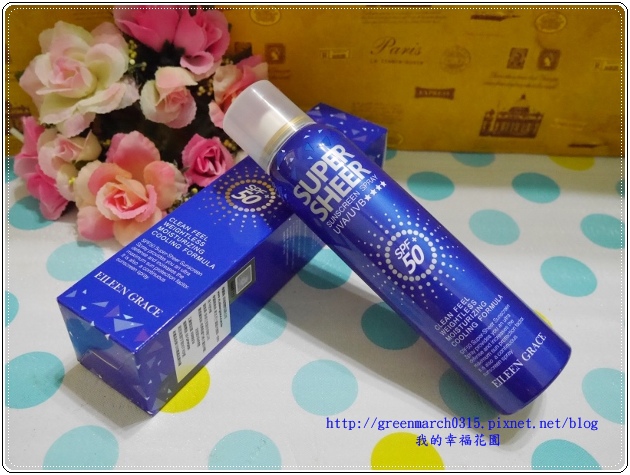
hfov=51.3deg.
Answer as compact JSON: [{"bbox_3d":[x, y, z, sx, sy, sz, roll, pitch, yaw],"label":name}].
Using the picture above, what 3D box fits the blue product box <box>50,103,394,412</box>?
[{"bbox_3d":[-0.036,-0.001,0.355,0.049,0.047,0.200,27,49,24],"label":"blue product box"}]

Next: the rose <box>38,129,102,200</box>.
[{"bbox_3d":[-0.140,-0.041,0.376,0.037,0.041,0.032,-4,0,-6],"label":"rose"}]

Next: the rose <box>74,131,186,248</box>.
[{"bbox_3d":[-0.102,-0.027,0.362,0.063,0.060,0.040,-10,8,-12],"label":"rose"}]

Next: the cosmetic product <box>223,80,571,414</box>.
[{"bbox_3d":[0.030,-0.004,0.312,0.199,0.044,0.044,44,89,8],"label":"cosmetic product"}]

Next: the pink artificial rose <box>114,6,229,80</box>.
[{"bbox_3d":[-0.078,-0.108,0.356,0.058,0.042,0.045,-16,88,-18],"label":"pink artificial rose"}]

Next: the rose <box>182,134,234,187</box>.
[{"bbox_3d":[-0.060,-0.043,0.372,0.031,0.031,0.028,-7,7,-9],"label":"rose"}]

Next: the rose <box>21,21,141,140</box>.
[{"bbox_3d":[-0.127,-0.085,0.353,0.061,0.058,0.038,-9,2,-11],"label":"rose"}]

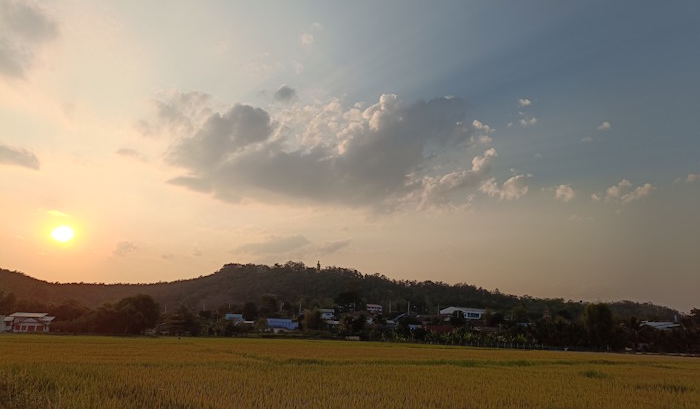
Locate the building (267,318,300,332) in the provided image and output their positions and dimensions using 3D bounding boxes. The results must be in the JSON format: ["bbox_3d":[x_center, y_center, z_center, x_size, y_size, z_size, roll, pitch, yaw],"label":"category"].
[{"bbox_3d":[-24.320,44.090,183.210,10.970,4.850,7.500,3,-15,-5],"label":"building"}]

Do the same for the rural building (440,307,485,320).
[{"bbox_3d":[48.930,47.500,219.660,18.540,5.340,10.000,-1,-15,12],"label":"rural building"}]

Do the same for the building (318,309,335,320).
[{"bbox_3d":[-10.370,47.920,219.590,6.420,4.880,6.500,0,-15,5],"label":"building"}]

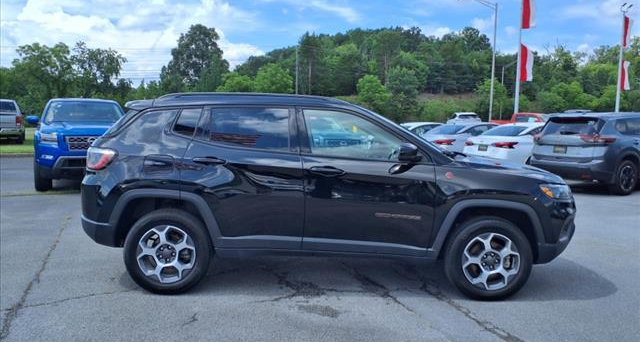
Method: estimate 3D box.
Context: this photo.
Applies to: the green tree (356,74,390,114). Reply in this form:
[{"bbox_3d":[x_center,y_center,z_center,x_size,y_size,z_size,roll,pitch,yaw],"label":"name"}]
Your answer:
[{"bbox_3d":[5.962,-7.757,56.499,4.200,6.350,4.200,1,6,0],"label":"green tree"}]

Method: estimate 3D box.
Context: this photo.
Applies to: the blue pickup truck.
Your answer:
[{"bbox_3d":[-5.471,-0.731,11.513,1.880,1.850,5.340,-2,6,-29],"label":"blue pickup truck"}]

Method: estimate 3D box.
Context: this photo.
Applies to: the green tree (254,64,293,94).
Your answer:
[{"bbox_3d":[-5.576,-8.635,59.448,5.000,8.080,5.000,1,6,0],"label":"green tree"}]

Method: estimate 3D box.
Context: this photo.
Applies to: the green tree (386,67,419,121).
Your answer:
[{"bbox_3d":[9.205,-7.958,56.473,4.000,7.280,4.000,1,6,0],"label":"green tree"}]

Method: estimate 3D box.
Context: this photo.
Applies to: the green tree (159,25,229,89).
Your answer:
[{"bbox_3d":[-19.639,-14.973,78.942,11.000,16.310,10.000,1,6,0],"label":"green tree"}]

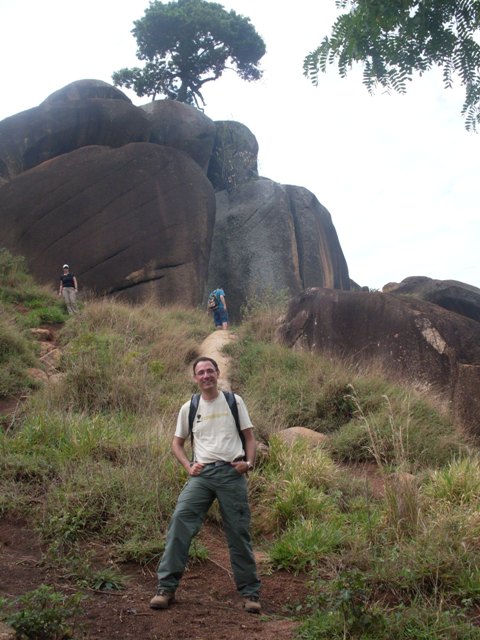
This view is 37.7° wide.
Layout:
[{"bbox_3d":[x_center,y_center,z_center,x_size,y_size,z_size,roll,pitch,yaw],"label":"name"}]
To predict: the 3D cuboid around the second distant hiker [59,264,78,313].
[{"bbox_3d":[-5.580,-0.970,22.950,0.600,1.680,0.360,1,-7,-5],"label":"second distant hiker"}]

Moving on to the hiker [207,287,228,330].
[{"bbox_3d":[-0.700,-0.240,22.000,0.540,1.680,0.550,-4,-8,32],"label":"hiker"}]

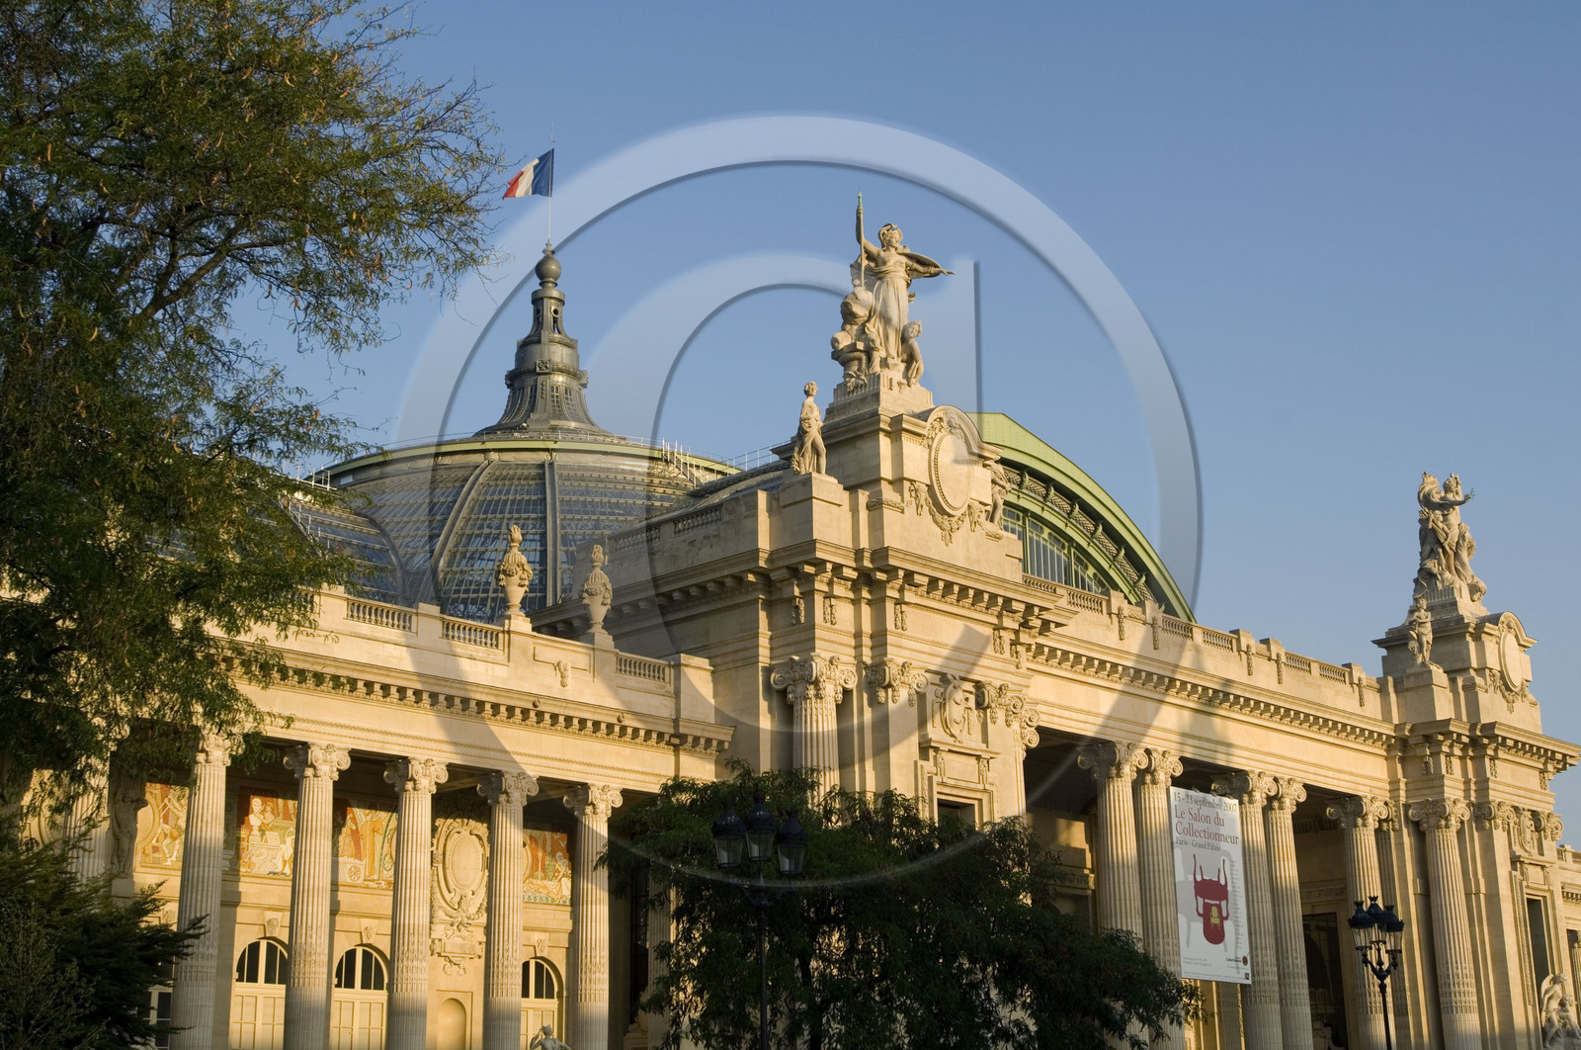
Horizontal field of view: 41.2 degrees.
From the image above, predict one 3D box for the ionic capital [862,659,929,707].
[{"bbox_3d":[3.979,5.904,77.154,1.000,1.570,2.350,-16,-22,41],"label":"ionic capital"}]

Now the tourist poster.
[{"bbox_3d":[17.505,15.060,87.507,0.050,7.753,5.164,-16,-22,41],"label":"tourist poster"}]

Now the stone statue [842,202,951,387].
[{"bbox_3d":[4.160,-9.269,85.836,3.100,7.500,4.500,-16,-22,41],"label":"stone statue"}]

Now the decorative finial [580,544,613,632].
[{"bbox_3d":[-6.959,2.291,75.921,1.150,3.100,1.150,-1,-17,0],"label":"decorative finial"}]

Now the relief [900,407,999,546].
[{"bbox_3d":[6.253,-1.863,80.728,0.750,5.300,5.100,-16,-22,41],"label":"relief"}]

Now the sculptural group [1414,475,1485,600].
[{"bbox_3d":[33.451,0.762,106.919,2.418,6.786,2.964,-16,-22,41],"label":"sculptural group"}]

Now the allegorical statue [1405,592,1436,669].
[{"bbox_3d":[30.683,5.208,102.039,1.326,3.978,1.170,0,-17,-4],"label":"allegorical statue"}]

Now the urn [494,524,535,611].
[{"bbox_3d":[-8.706,1.541,66.614,1.170,3.042,1.170,-1,-17,0],"label":"urn"}]

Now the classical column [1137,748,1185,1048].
[{"bbox_3d":[16.379,18.213,93.697,2.350,16.040,2.350,-16,-22,41],"label":"classical column"}]

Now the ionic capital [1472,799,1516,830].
[{"bbox_3d":[33.274,13.667,99.316,1.248,1.466,2.106,-16,-22,41],"label":"ionic capital"}]

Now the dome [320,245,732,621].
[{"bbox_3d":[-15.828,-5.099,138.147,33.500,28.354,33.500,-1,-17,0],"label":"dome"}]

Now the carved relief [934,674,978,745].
[{"bbox_3d":[6.142,6.913,79.044,0.450,2.500,2.400,-16,-22,41],"label":"carved relief"}]

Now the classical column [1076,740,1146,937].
[{"bbox_3d":[14.450,17.662,91.755,2.350,16.040,2.350,-16,-22,41],"label":"classical column"}]

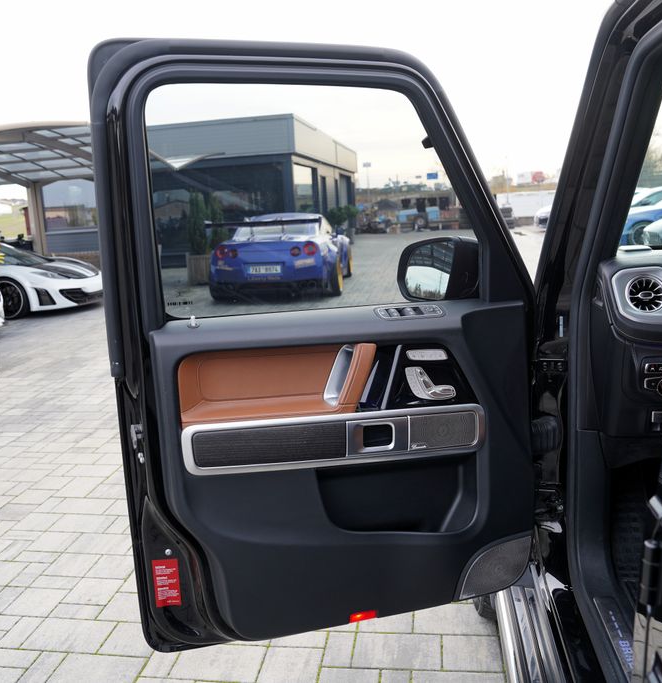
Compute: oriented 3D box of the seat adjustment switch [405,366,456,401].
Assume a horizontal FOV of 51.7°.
[{"bbox_3d":[0.234,0.098,1.620,0.118,0.080,0.030,-4,12,-10],"label":"seat adjustment switch"}]

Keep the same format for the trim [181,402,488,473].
[{"bbox_3d":[0.016,0.220,1.562,0.695,0.110,0.050,-4,11,-10],"label":"trim"}]

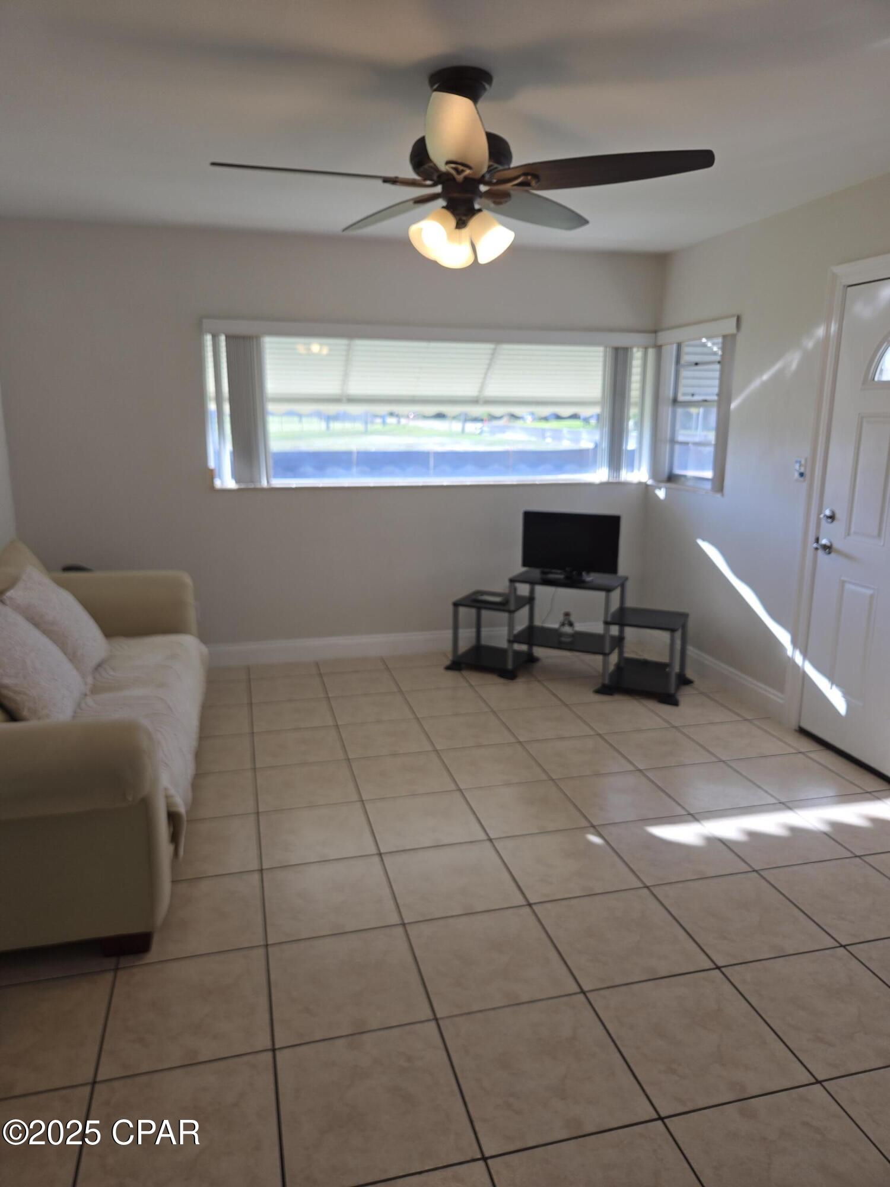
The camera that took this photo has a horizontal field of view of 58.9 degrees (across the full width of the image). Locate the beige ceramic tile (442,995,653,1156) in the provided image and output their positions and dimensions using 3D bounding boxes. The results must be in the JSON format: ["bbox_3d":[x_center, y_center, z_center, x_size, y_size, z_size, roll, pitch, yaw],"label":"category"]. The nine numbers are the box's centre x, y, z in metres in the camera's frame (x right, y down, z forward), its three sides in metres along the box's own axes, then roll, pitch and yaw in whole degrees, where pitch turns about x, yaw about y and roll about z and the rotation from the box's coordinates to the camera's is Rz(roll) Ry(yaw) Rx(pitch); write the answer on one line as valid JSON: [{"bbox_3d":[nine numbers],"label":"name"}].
[{"bbox_3d":[0.224,1.112,1.846,0.396,0.010,0.396,-3,13,-14],"label":"beige ceramic tile"}]

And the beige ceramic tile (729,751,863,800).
[{"bbox_3d":[1.472,0.778,3.353,0.390,0.010,0.390,-3,13,-14],"label":"beige ceramic tile"}]

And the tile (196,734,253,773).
[{"bbox_3d":[-1.050,0.721,3.527,0.397,0.012,0.397,-3,13,-14],"label":"tile"}]

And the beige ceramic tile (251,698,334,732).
[{"bbox_3d":[-0.769,0.624,4.027,0.396,0.010,0.396,-3,13,-14],"label":"beige ceramic tile"}]

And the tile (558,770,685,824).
[{"bbox_3d":[0.698,0.817,3.163,0.397,0.012,0.397,-3,13,-14],"label":"tile"}]

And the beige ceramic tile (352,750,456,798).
[{"bbox_3d":[-0.178,0.773,3.366,0.396,0.010,0.396,-3,13,-14],"label":"beige ceramic tile"}]

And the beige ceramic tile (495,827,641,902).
[{"bbox_3d":[0.410,0.917,2.681,0.390,0.010,0.390,-3,13,-14],"label":"beige ceramic tile"}]

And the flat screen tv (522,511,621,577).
[{"bbox_3d":[0.719,-0.270,4.507,0.555,0.375,0.130,6,14,22],"label":"flat screen tv"}]

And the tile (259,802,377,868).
[{"bbox_3d":[-0.464,0.869,2.857,0.390,0.010,0.390,-3,13,-14],"label":"tile"}]

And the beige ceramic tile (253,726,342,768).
[{"bbox_3d":[-0.663,0.703,3.625,0.397,0.012,0.397,-3,13,-14],"label":"beige ceramic tile"}]

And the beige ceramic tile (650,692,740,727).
[{"bbox_3d":[1.278,0.608,4.140,0.396,0.010,0.396,-3,13,-14],"label":"beige ceramic tile"}]

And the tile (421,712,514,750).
[{"bbox_3d":[0.111,0.664,3.803,0.390,0.010,0.390,-3,13,-14],"label":"tile"}]

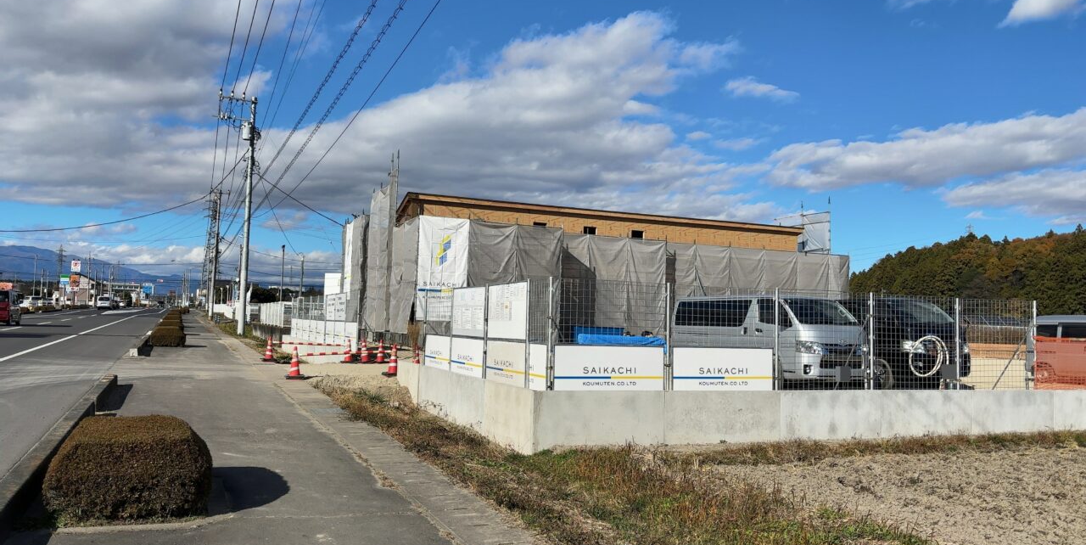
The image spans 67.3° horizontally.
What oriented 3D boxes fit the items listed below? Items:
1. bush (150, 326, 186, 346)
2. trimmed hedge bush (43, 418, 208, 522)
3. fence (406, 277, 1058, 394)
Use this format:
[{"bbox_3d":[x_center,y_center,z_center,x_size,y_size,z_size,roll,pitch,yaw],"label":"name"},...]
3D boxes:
[{"bbox_3d":[-14.755,2.541,32.166,1.220,0.670,1.500,3,-4,-24],"label":"bush"},{"bbox_3d":[-3.247,1.506,6.523,1.100,0.540,1.450,3,-4,-24],"label":"trimmed hedge bush"},{"bbox_3d":[3.177,1.278,15.676,9.620,1.680,6.250,3,-4,-21],"label":"fence"}]

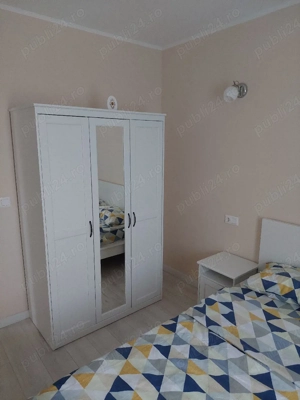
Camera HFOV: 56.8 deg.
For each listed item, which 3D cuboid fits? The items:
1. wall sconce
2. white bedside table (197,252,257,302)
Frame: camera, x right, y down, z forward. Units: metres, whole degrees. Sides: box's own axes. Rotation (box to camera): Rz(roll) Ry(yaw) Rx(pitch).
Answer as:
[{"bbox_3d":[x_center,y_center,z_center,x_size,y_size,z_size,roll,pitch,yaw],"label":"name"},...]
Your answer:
[{"bbox_3d":[0.736,-0.939,2.418,0.225,0.190,0.125,-10,16,-39],"label":"wall sconce"},{"bbox_3d":[0.730,0.867,2.667,0.405,0.550,0.410,-10,16,-39],"label":"white bedside table"}]

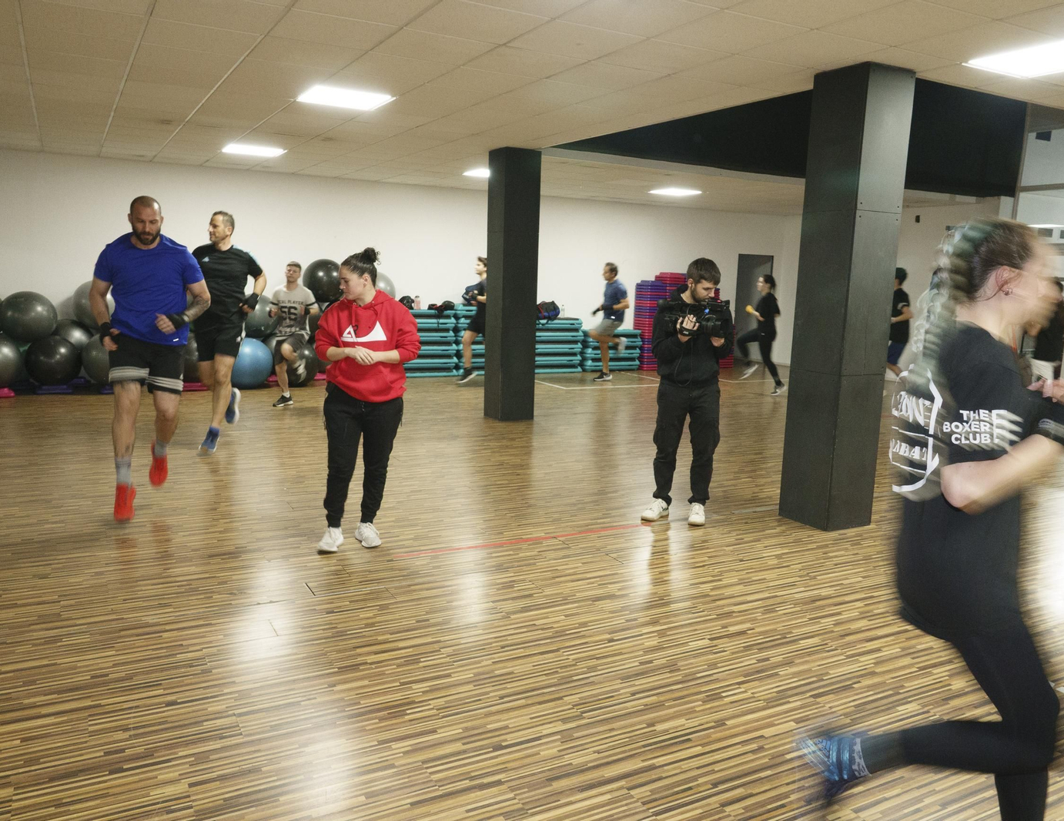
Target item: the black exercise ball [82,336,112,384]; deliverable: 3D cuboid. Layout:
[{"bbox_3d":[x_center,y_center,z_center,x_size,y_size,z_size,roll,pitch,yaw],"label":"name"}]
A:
[{"bbox_3d":[-5.117,-0.620,10.022,0.655,0.655,0.655,-4,11,-29],"label":"black exercise ball"}]

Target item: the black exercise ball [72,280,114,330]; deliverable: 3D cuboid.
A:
[{"bbox_3d":[-5.308,-1.292,10.141,0.624,0.624,0.624,-4,11,-29],"label":"black exercise ball"}]

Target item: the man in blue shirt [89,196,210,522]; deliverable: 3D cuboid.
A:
[{"bbox_3d":[-2.333,-0.301,5.007,0.670,1.910,0.750,-3,10,-25],"label":"man in blue shirt"}]

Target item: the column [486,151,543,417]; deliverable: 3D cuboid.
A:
[{"bbox_3d":[-0.223,-1.363,9.073,0.420,2.883,0.420,-4,11,-29],"label":"column"}]

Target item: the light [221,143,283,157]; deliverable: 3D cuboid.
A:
[{"bbox_3d":[-3.182,-2.991,9.427,0.600,0.050,0.600,-4,11,-29],"label":"light"}]

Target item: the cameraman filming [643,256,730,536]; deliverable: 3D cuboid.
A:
[{"bbox_3d":[1.027,-0.136,5.451,0.560,1.730,0.500,2,9,3],"label":"cameraman filming"}]

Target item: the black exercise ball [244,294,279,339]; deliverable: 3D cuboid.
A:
[{"bbox_3d":[-3.661,-1.251,10.898,0.582,0.582,0.582,-4,11,-29],"label":"black exercise ball"}]

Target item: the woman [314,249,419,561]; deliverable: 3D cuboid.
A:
[{"bbox_3d":[-0.977,-0.062,4.748,0.580,1.700,0.420,1,10,-4],"label":"woman"}]

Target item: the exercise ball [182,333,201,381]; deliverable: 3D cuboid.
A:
[{"bbox_3d":[-4.457,-0.680,10.560,0.610,0.610,0.610,-4,11,-29],"label":"exercise ball"}]

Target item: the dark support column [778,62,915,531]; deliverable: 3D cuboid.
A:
[{"bbox_3d":[2.024,-0.671,5.331,0.413,2.863,0.413,-4,11,-29],"label":"dark support column"}]

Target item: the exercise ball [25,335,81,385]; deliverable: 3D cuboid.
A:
[{"bbox_3d":[-5.751,-0.600,9.877,0.589,0.589,0.589,-4,11,-29],"label":"exercise ball"}]

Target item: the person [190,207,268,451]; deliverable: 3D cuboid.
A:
[{"bbox_3d":[-2.587,-0.632,6.908,0.600,1.960,0.800,1,9,-3],"label":"person"}]

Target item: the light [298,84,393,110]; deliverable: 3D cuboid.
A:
[{"bbox_3d":[-1.427,-2.392,6.292,0.600,0.040,0.600,-4,11,-29],"label":"light"}]

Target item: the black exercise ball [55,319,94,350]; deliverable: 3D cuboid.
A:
[{"bbox_3d":[-5.776,-0.822,10.218,0.600,0.600,0.600,-4,11,-29],"label":"black exercise ball"}]

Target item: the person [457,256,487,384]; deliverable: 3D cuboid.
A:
[{"bbox_3d":[-0.653,-1.298,11.727,0.780,1.770,0.520,-2,10,-22],"label":"person"}]

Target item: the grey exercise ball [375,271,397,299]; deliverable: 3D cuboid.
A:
[{"bbox_3d":[-2.284,-1.677,11.824,0.636,0.636,0.636,1,10,0],"label":"grey exercise ball"}]

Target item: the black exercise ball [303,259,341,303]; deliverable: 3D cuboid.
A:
[{"bbox_3d":[-2.870,-1.801,11.415,0.589,0.589,0.589,1,10,0],"label":"black exercise ball"}]

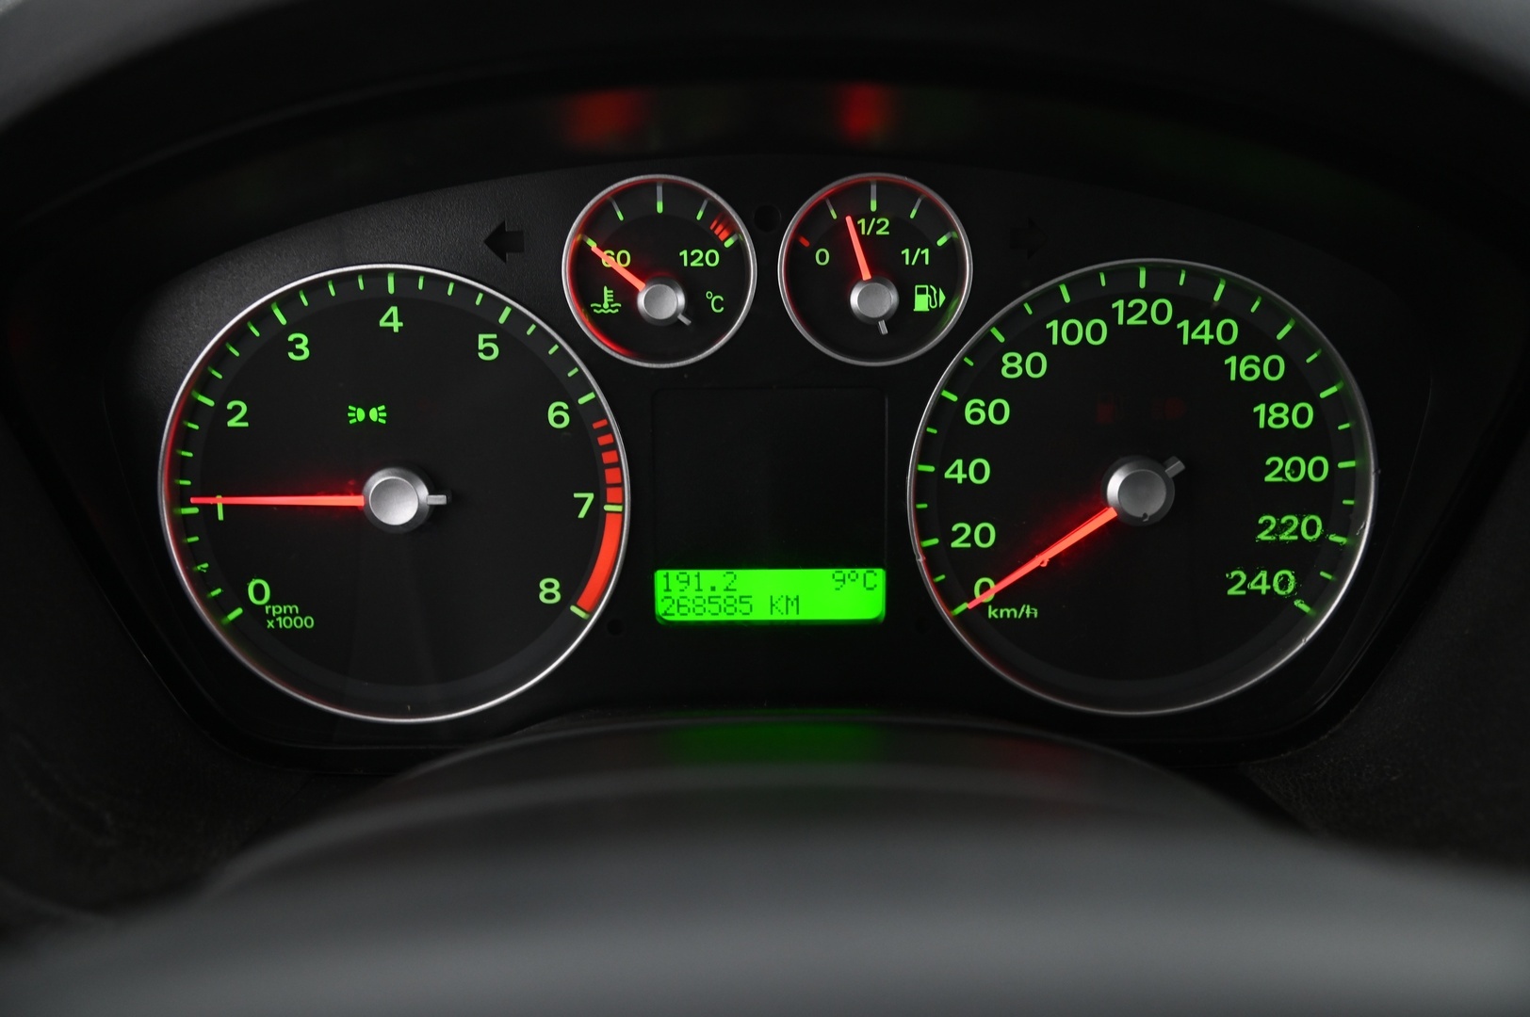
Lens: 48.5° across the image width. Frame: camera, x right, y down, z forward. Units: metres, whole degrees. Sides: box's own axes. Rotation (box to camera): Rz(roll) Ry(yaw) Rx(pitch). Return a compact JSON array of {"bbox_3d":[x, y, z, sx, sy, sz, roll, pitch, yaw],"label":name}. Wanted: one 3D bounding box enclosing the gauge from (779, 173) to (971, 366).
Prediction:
[{"bbox_3d":[0.024,-0.054,0.381,0.042,0.042,0.015,0,12,0],"label":"gauge"}]

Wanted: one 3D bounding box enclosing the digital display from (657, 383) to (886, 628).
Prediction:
[{"bbox_3d":[0.001,-0.002,0.391,0.053,0.055,0.008,0,12,0],"label":"digital display"}]

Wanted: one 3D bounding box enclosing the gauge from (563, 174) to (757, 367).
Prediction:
[{"bbox_3d":[-0.023,-0.054,0.381,0.043,0.042,0.015,0,12,0],"label":"gauge"}]

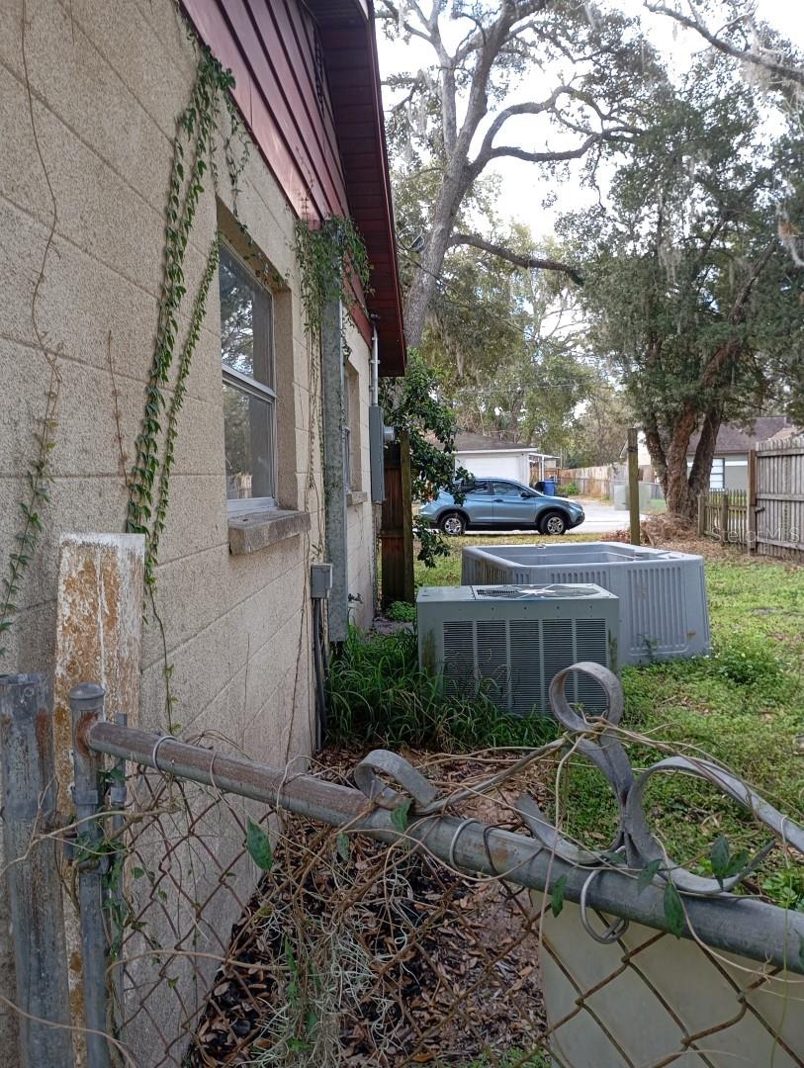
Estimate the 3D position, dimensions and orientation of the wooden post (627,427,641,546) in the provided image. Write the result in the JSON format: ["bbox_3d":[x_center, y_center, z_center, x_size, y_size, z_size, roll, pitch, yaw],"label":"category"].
[{"bbox_3d":[2.588,-0.207,9.675,0.092,1.970,0.092,-2,4,2],"label":"wooden post"}]

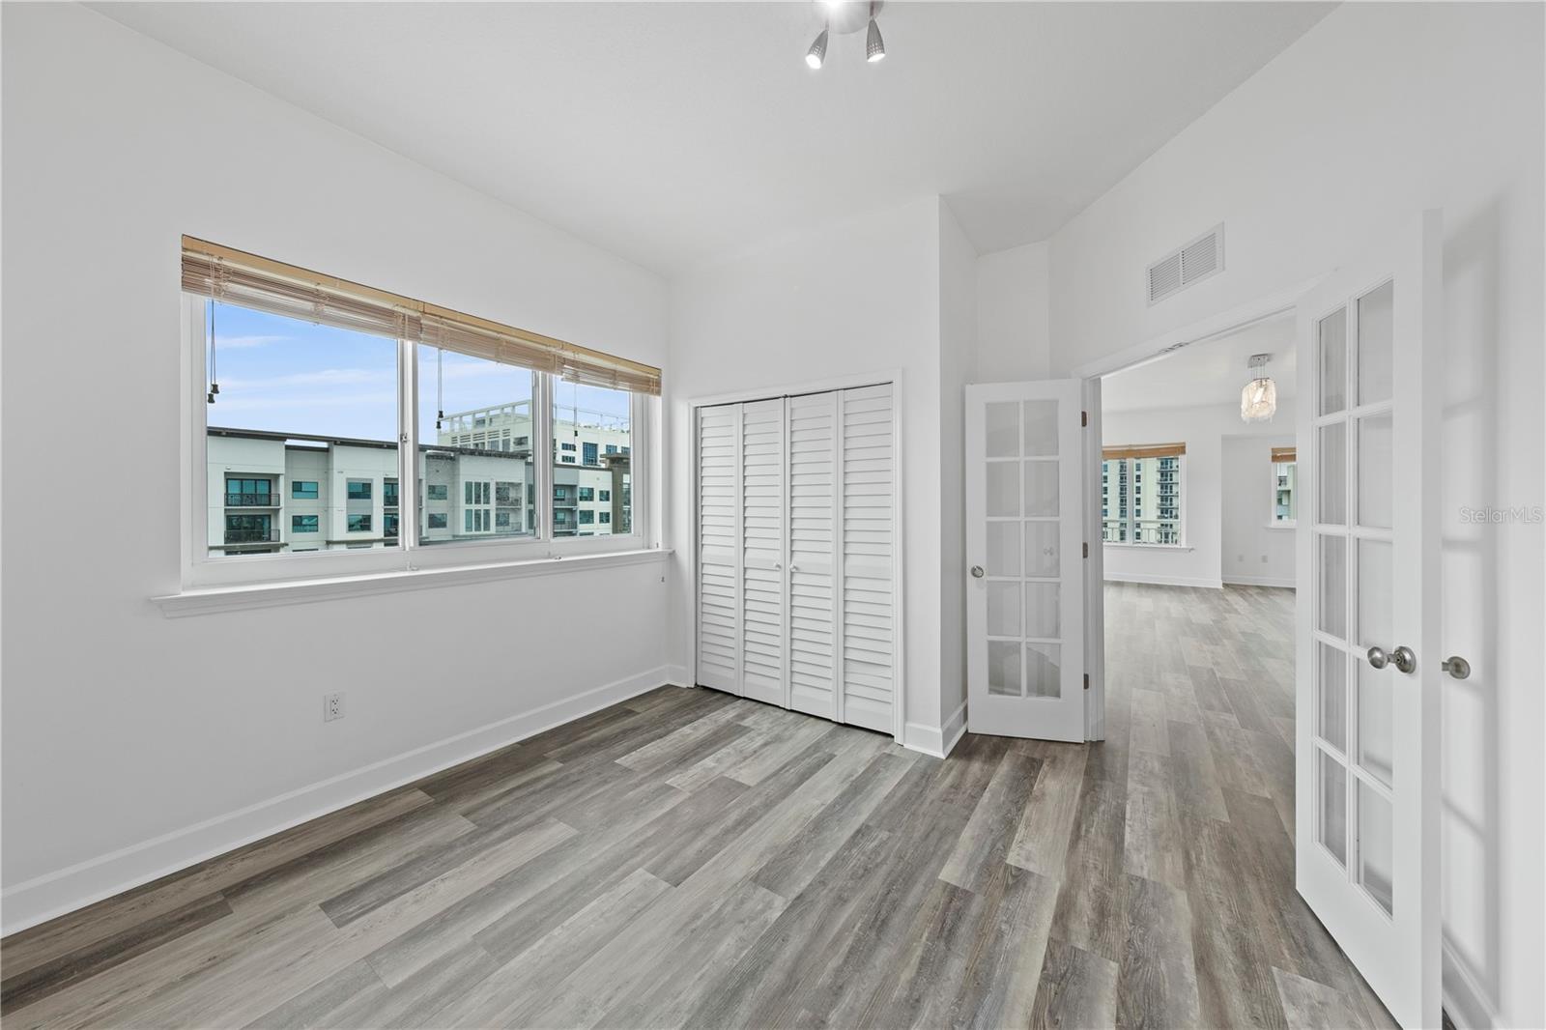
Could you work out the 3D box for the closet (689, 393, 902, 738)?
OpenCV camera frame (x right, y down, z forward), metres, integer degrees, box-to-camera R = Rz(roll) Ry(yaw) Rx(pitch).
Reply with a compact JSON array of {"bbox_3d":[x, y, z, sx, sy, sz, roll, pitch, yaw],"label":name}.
[{"bbox_3d":[0.059,0.253,3.357,1.520,2.010,0.045,0,1,35],"label":"closet"}]

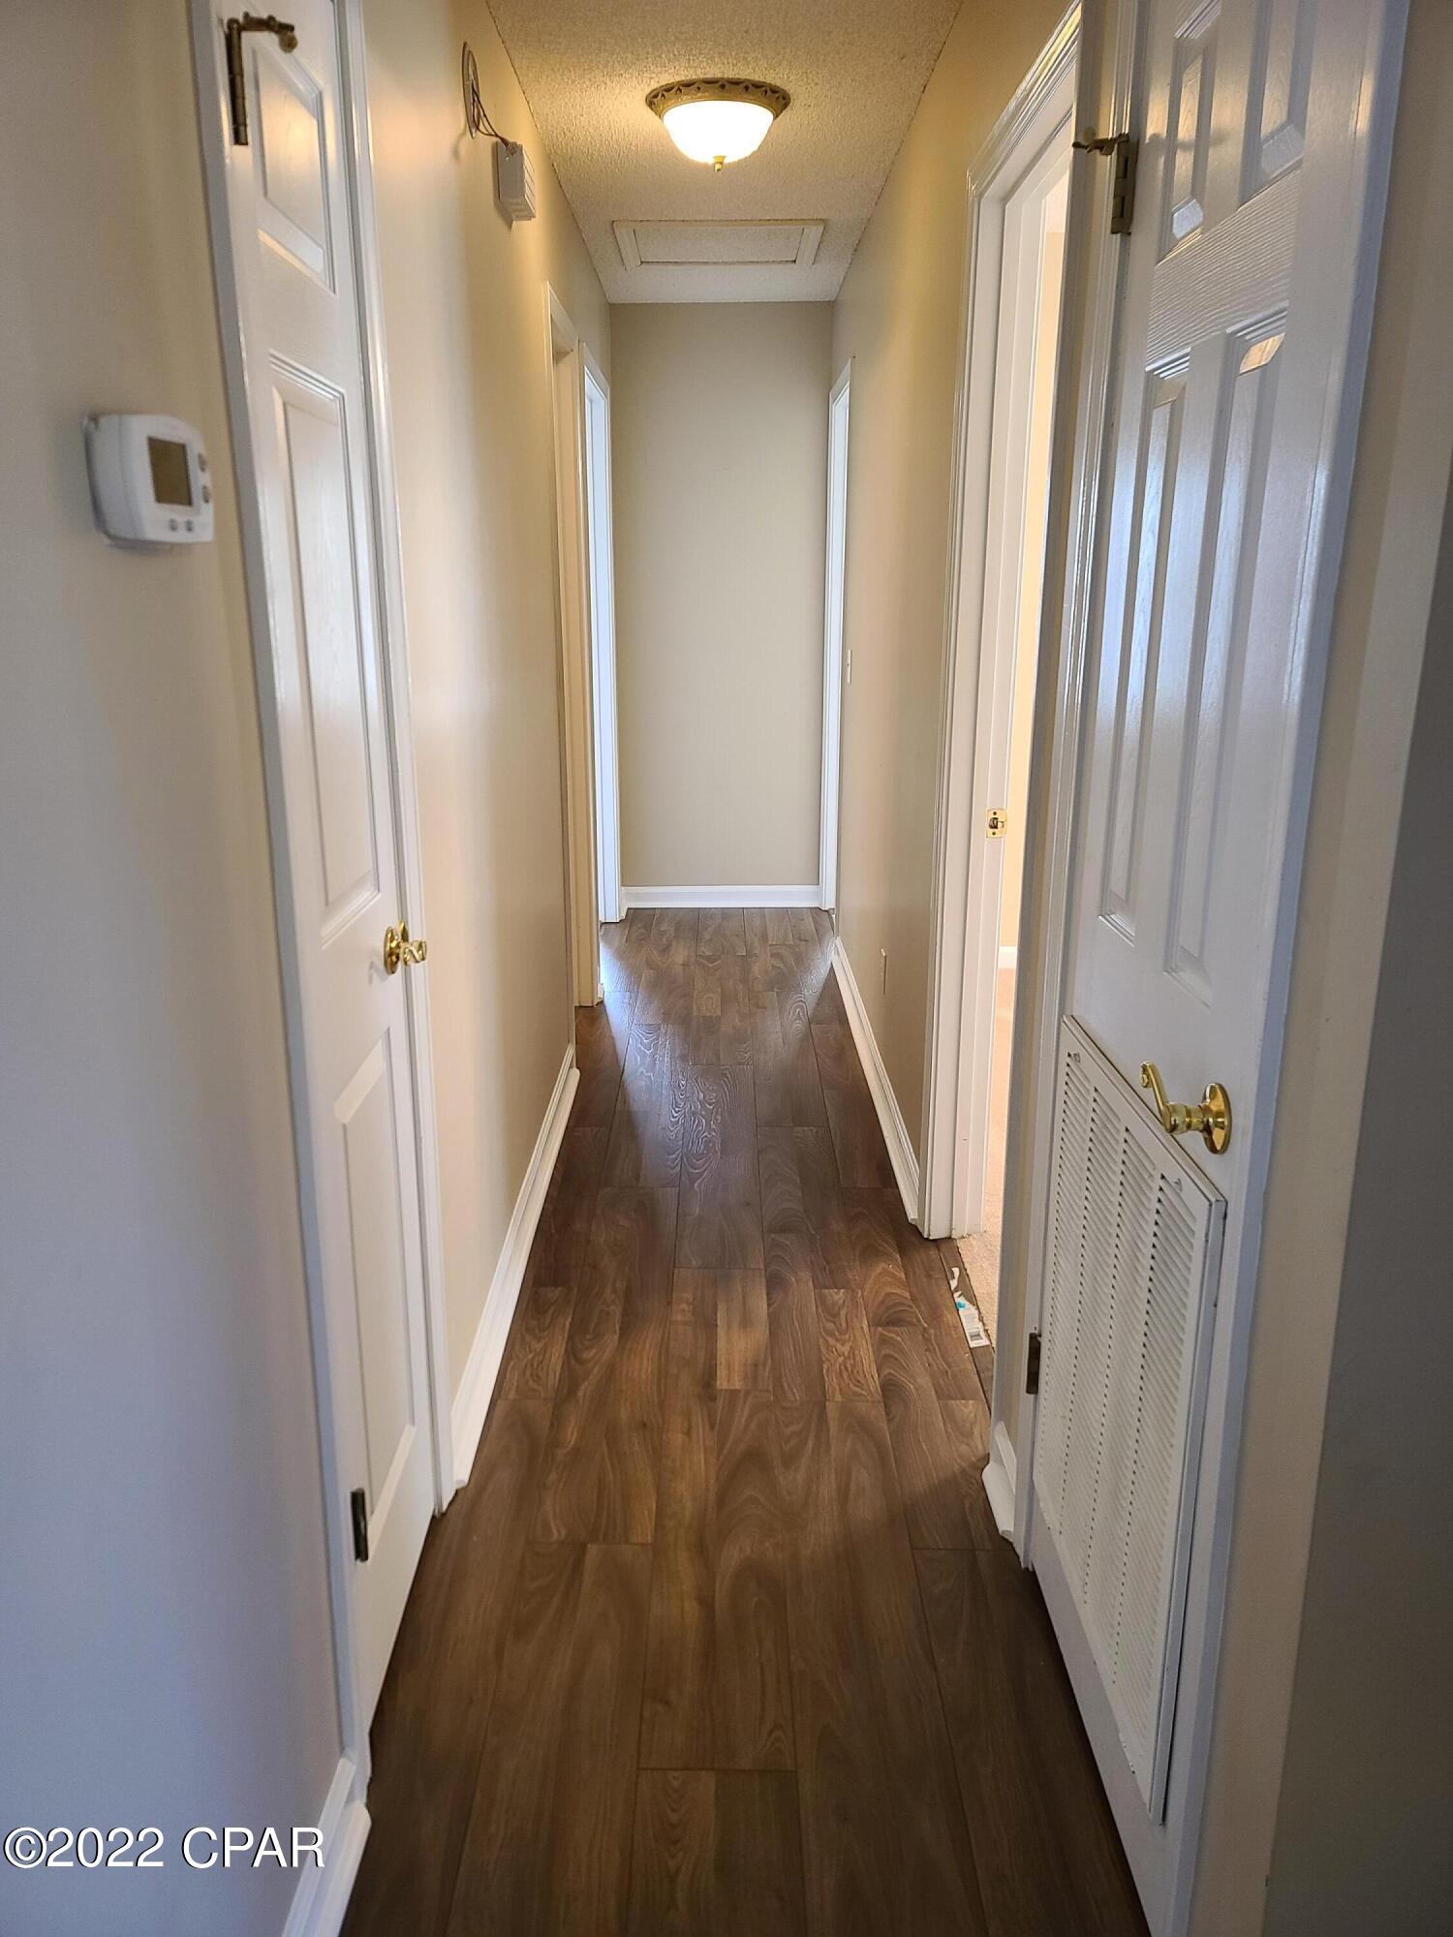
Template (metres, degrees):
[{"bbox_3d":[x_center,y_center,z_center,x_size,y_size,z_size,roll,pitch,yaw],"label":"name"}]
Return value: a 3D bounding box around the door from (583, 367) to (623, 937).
[{"bbox_3d":[-0.509,-1.070,5.140,0.141,2.105,1.080,0,16,0],"label":"door"}]

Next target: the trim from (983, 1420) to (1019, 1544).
[{"bbox_3d":[0.434,0.801,2.194,0.028,0.108,0.150,0,16,0],"label":"trim"}]

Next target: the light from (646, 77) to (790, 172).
[{"bbox_3d":[-0.017,-1.880,3.160,0.322,0.138,0.322,0,16,0],"label":"light"}]

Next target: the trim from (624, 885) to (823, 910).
[{"bbox_3d":[-0.018,-0.313,6.133,0.876,0.106,0.022,0,16,0],"label":"trim"}]

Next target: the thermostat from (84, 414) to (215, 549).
[{"bbox_3d":[-0.414,-0.350,1.011,0.036,0.090,0.125,0,16,0],"label":"thermostat"}]

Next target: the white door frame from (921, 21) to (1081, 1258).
[{"bbox_3d":[0.496,-0.292,2.389,0.132,2.105,0.870,0,16,0],"label":"white door frame"}]

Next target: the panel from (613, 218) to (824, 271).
[{"bbox_3d":[-0.026,-2.321,4.500,0.645,0.020,0.615,0,16,0],"label":"panel"}]

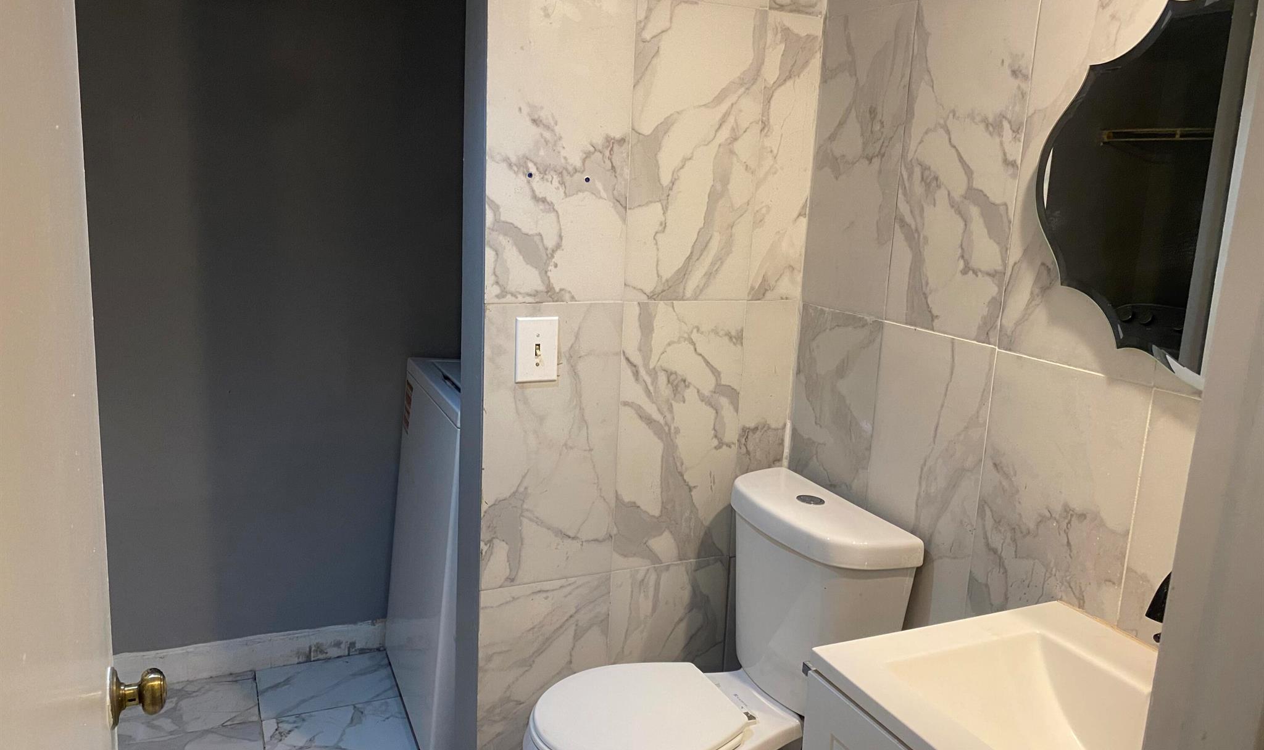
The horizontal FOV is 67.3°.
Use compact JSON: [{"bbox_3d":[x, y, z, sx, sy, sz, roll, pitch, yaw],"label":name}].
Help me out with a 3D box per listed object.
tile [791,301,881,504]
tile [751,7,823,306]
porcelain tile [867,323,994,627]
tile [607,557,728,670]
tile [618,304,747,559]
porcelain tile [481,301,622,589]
[{"bbox_3d":[0.441,0.161,2.107,0.015,0.610,0.295,-3,13,-24],"label":"tile"},{"bbox_3d":[0.333,-0.471,2.086,0.143,0.610,0.015,-3,13,-24],"label":"tile"},{"bbox_3d":[0.563,0.223,1.840,0.015,0.610,0.304,-3,13,-24],"label":"porcelain tile"},{"bbox_3d":[0.077,0.727,2.245,0.301,0.600,0.015,-3,13,-24],"label":"tile"},{"bbox_3d":[0.103,0.135,2.120,0.301,0.610,0.015,-3,13,-24],"label":"tile"},{"bbox_3d":[-0.170,0.149,1.998,0.298,0.610,0.015,-3,13,-24],"label":"porcelain tile"}]

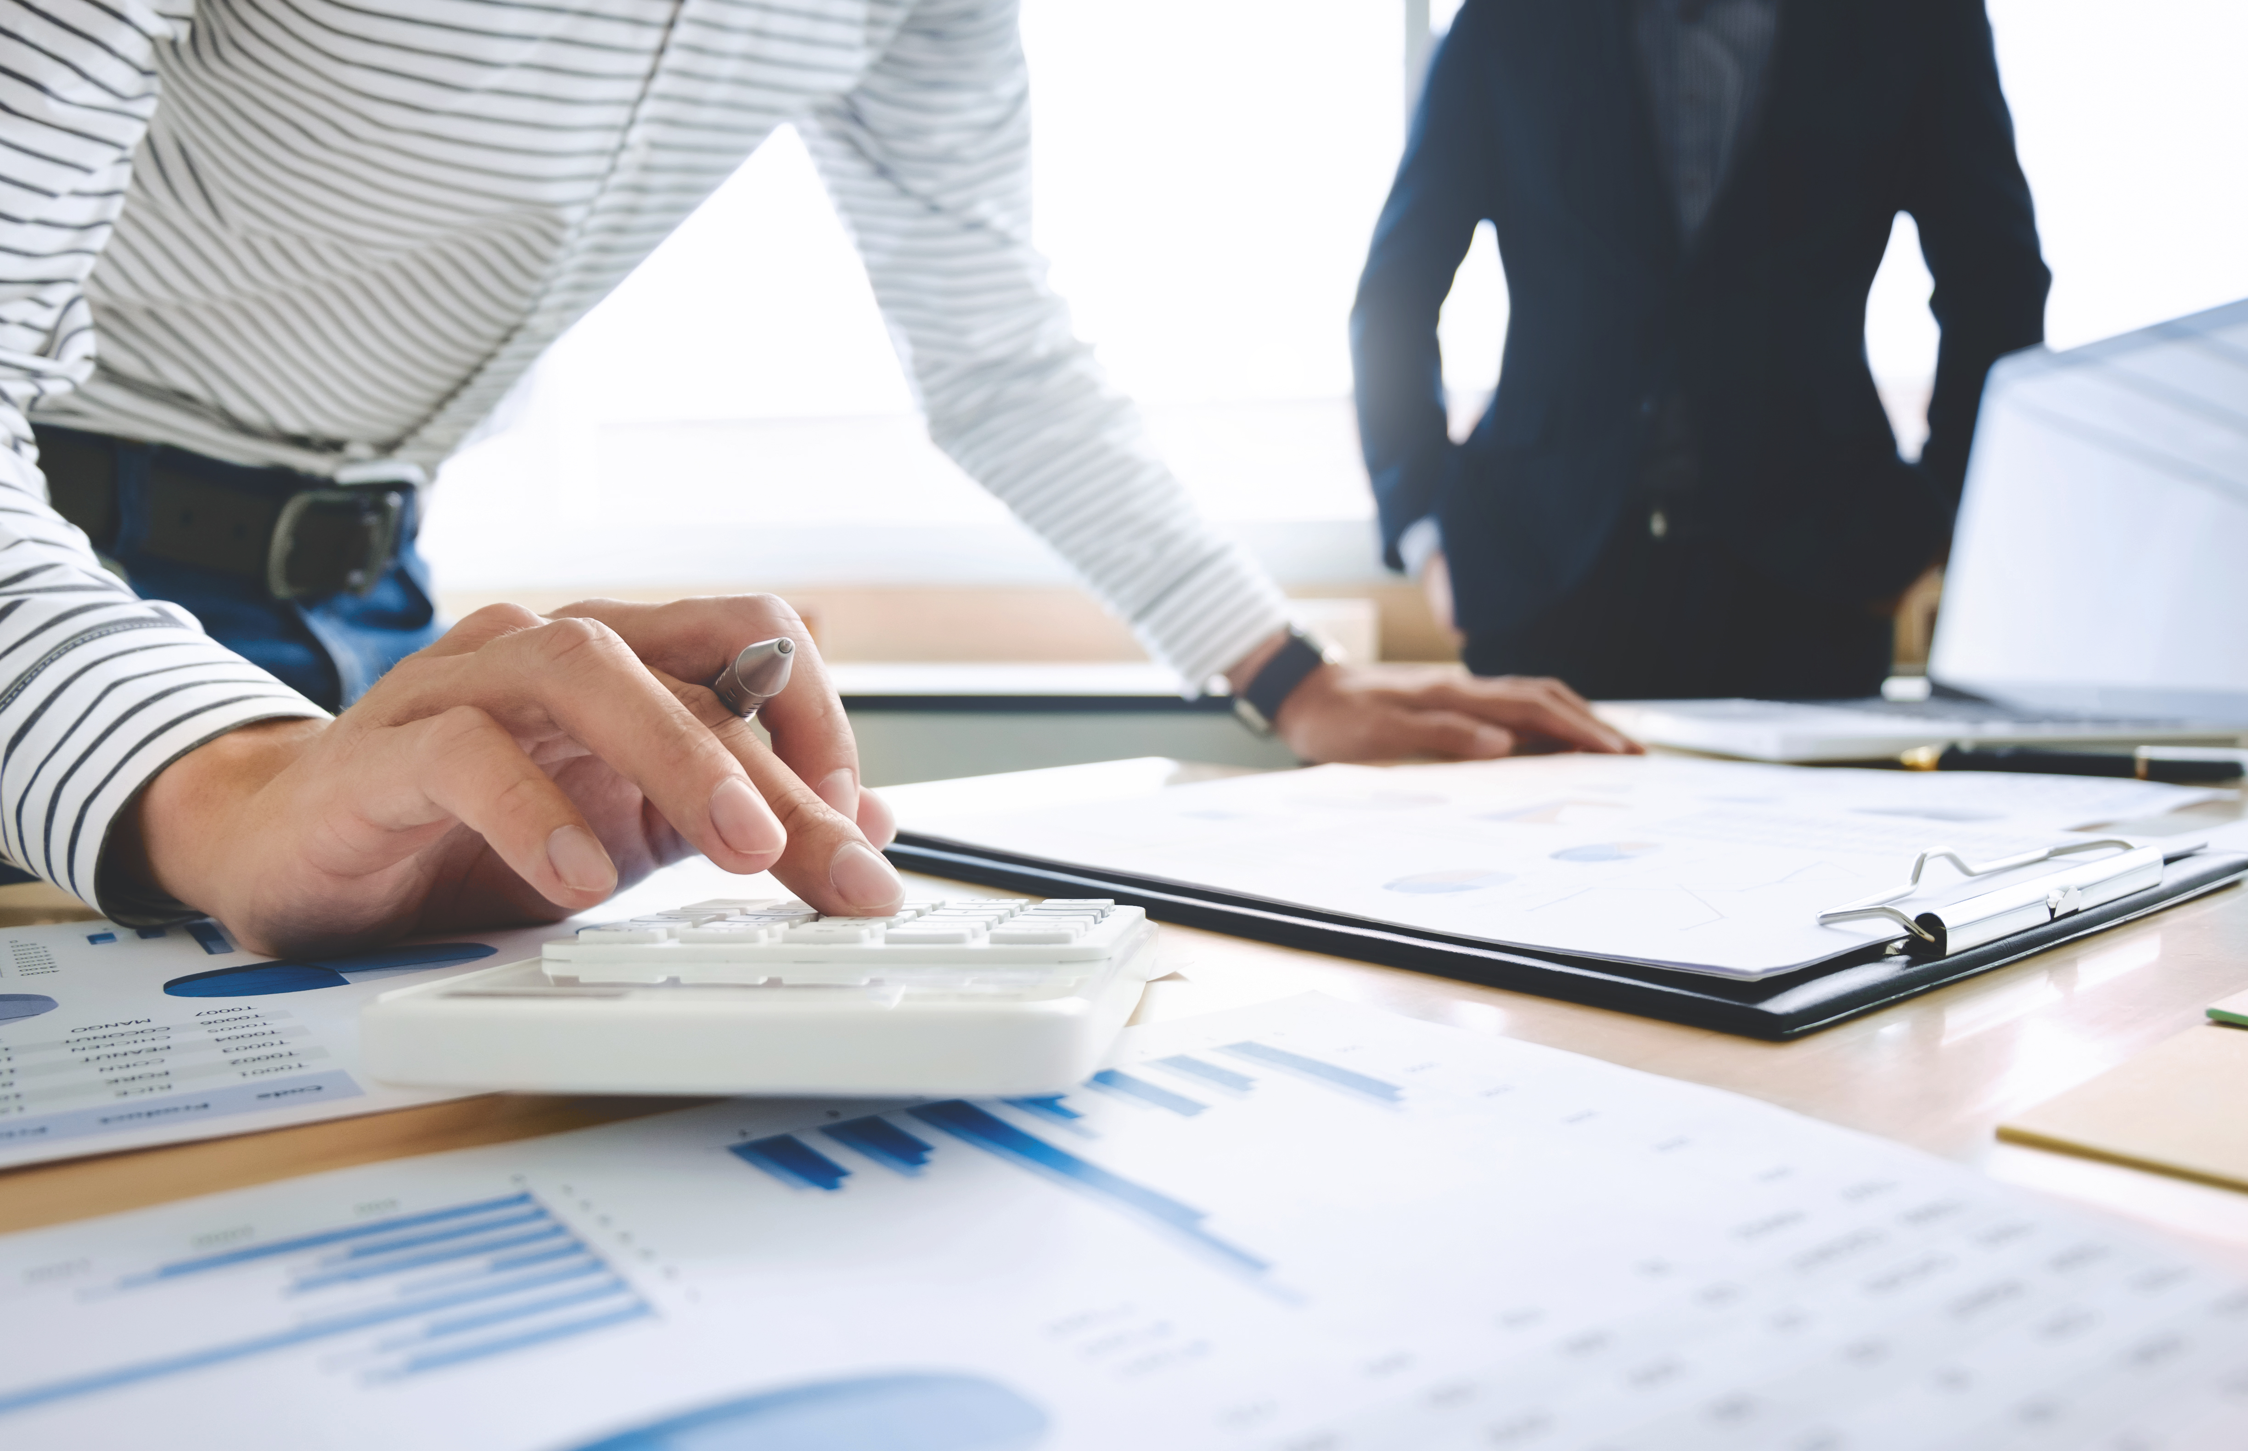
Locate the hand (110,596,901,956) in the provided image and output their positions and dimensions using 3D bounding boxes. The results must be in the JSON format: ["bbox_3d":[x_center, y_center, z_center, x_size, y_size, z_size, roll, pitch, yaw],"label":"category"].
[{"bbox_3d":[-0.138,0.009,0.380,0.168,0.080,0.098,1,4,10],"label":"hand"}]

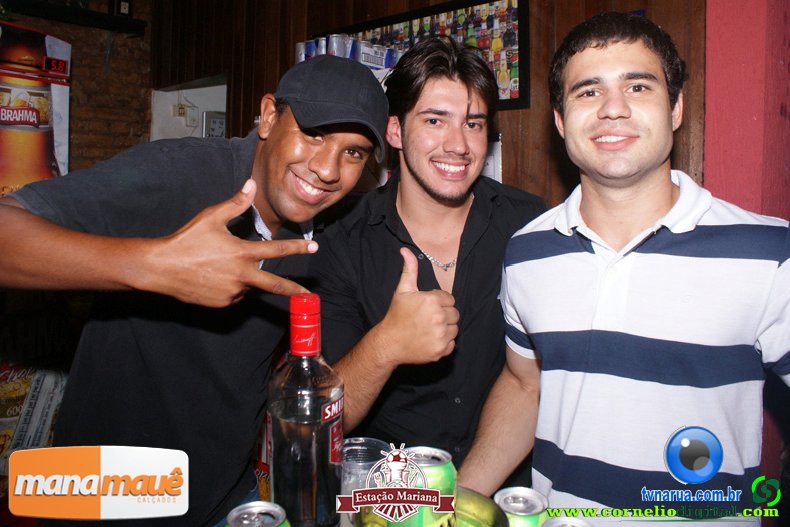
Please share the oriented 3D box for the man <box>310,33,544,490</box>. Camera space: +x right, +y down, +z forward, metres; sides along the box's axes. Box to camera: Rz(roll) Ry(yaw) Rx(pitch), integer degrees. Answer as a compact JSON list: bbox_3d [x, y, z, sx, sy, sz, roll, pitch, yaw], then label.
[{"bbox_3d":[0.090,0.480,1.030,0.540,1.700,0.420,1,2,-10],"label":"man"}]

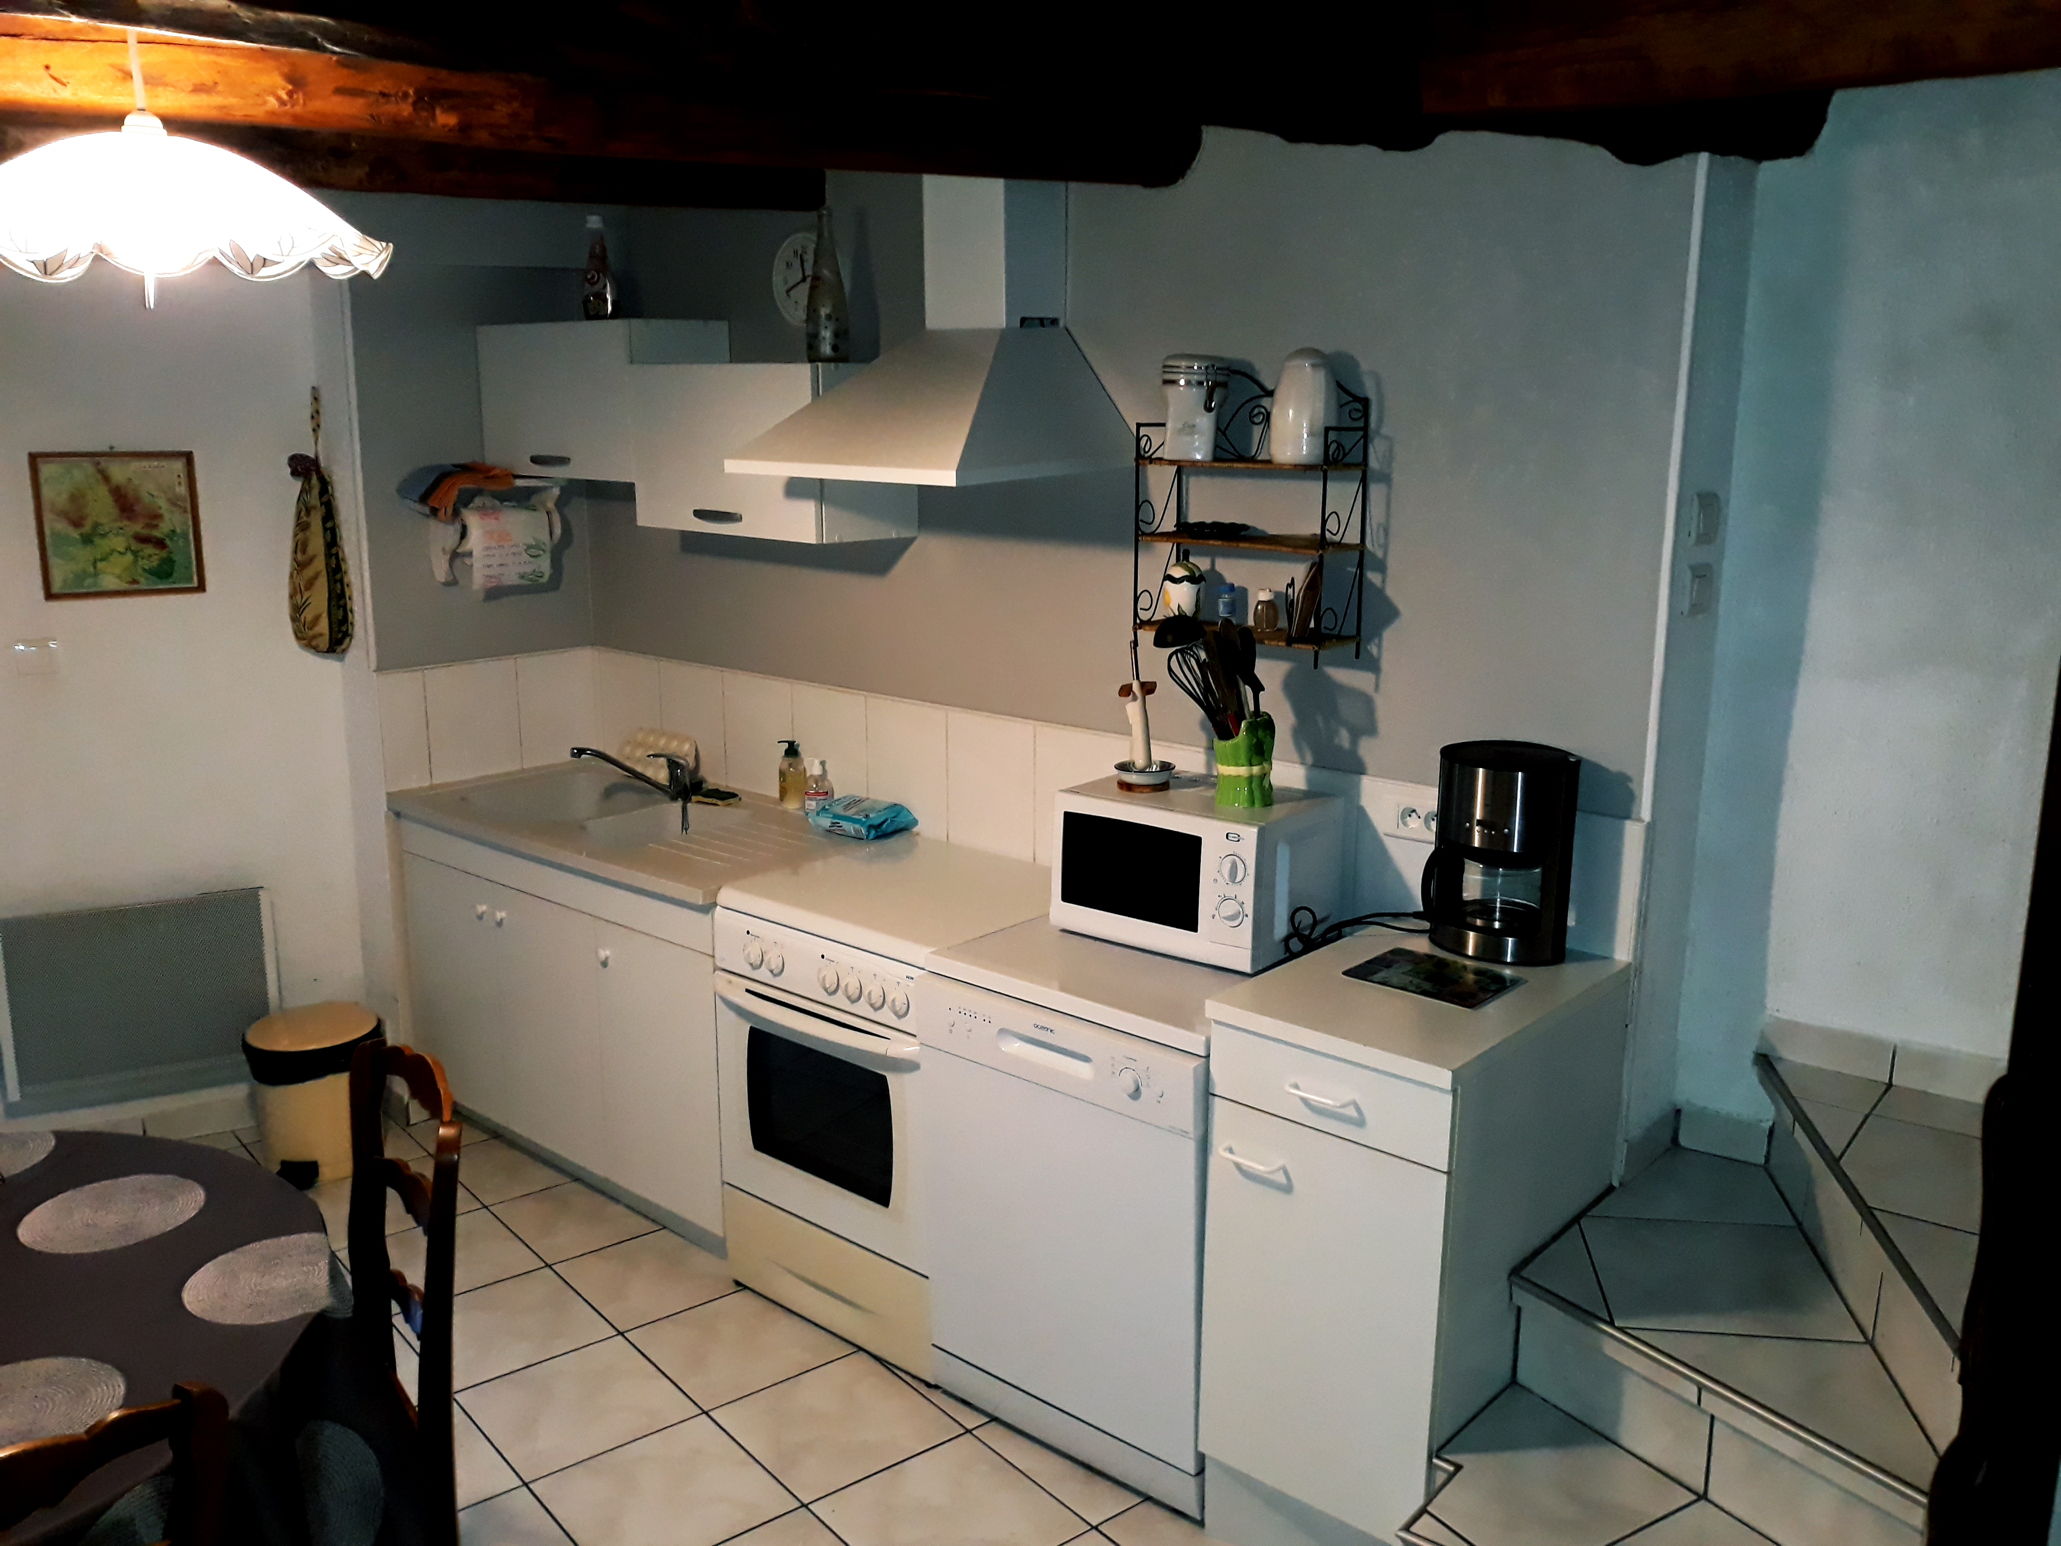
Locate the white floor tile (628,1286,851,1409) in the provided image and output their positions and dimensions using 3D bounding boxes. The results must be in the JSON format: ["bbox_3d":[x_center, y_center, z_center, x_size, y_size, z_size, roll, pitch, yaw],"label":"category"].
[{"bbox_3d":[-0.565,1.112,3.135,0.333,0.010,0.333,-9,15,-39],"label":"white floor tile"}]

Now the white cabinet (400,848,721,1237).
[{"bbox_3d":[-0.913,0.547,3.891,1.215,0.655,0.575,11,16,40],"label":"white cabinet"}]

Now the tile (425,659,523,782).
[{"bbox_3d":[-1.414,-0.134,4.088,0.010,0.291,0.253,11,16,40],"label":"tile"}]

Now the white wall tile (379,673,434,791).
[{"bbox_3d":[-1.547,-0.107,3.972,0.010,0.298,0.126,11,15,39],"label":"white wall tile"}]

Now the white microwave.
[{"bbox_3d":[0.309,0.160,2.936,0.432,0.255,0.310,10,15,37],"label":"white microwave"}]

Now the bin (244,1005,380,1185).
[{"bbox_3d":[-1.676,0.756,3.780,0.293,0.342,0.309,-1,12,-6],"label":"bin"}]

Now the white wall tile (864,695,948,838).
[{"bbox_3d":[-0.275,-0.013,3.585,0.253,0.291,0.010,11,16,40],"label":"white wall tile"}]

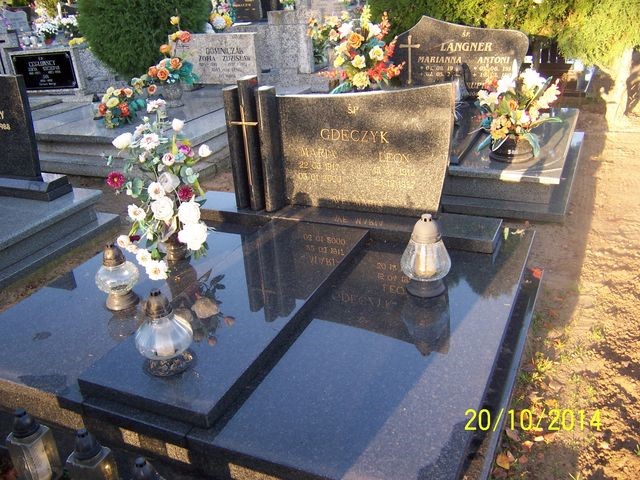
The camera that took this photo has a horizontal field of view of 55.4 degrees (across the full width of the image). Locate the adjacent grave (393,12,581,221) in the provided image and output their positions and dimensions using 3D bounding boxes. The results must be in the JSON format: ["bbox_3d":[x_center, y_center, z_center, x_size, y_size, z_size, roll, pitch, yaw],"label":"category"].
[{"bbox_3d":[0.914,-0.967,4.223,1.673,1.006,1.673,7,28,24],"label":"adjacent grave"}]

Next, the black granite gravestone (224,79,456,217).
[{"bbox_3d":[0.076,-0.459,2.912,1.088,0.663,0.135,5,27,20],"label":"black granite gravestone"}]

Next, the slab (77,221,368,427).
[{"bbox_3d":[-0.273,0.219,2.398,0.505,0.049,1.324,7,28,24],"label":"slab"}]

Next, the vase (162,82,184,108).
[{"bbox_3d":[-1.345,-1.326,5.600,0.190,0.220,0.190,7,28,24],"label":"vase"}]

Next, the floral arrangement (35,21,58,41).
[{"bbox_3d":[-4.931,-3.750,11.000,0.400,0.380,0.380,7,28,24],"label":"floral arrangement"}]

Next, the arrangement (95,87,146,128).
[{"bbox_3d":[-1.685,-1.121,5.180,0.380,0.310,0.330,7,28,24],"label":"arrangement"}]

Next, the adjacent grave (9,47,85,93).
[{"bbox_3d":[-3.027,-1.904,6.833,0.750,0.480,0.180,1,26,13],"label":"adjacent grave"}]

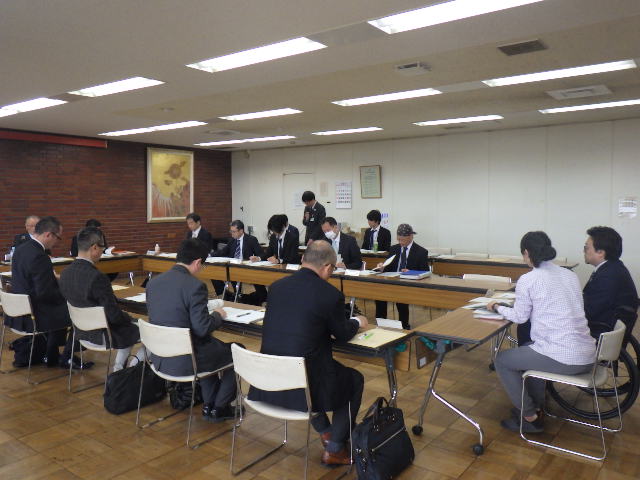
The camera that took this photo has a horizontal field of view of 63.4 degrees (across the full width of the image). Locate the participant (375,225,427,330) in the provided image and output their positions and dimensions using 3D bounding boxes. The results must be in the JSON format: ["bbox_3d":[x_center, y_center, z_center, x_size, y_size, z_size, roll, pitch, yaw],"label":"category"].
[{"bbox_3d":[0.995,0.433,5.952,0.560,1.240,0.800,3,5,36],"label":"participant"}]

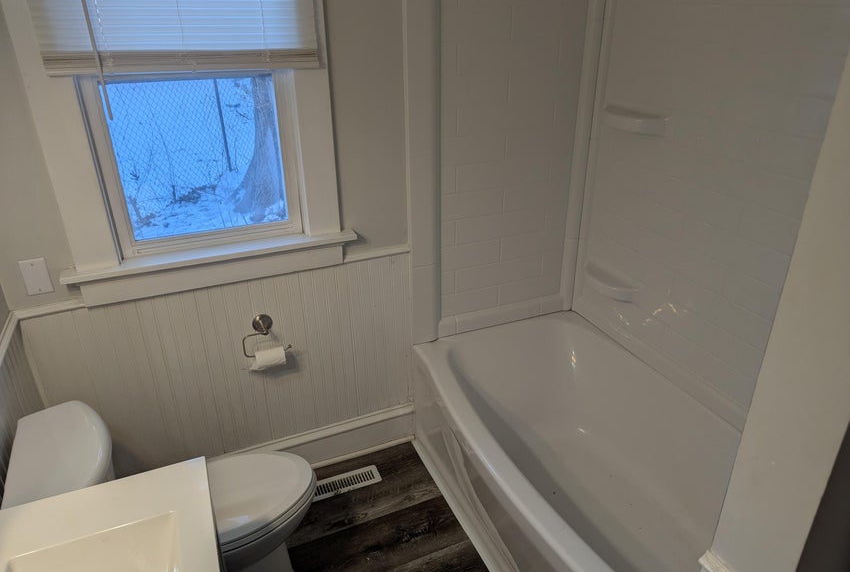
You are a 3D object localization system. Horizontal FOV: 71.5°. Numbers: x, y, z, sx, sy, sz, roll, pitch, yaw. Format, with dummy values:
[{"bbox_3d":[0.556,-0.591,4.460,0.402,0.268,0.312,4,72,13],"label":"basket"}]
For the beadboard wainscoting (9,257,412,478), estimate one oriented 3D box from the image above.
[{"bbox_3d":[-0.657,0.308,2.214,1.320,0.720,0.030,-11,27,-20],"label":"beadboard wainscoting"}]

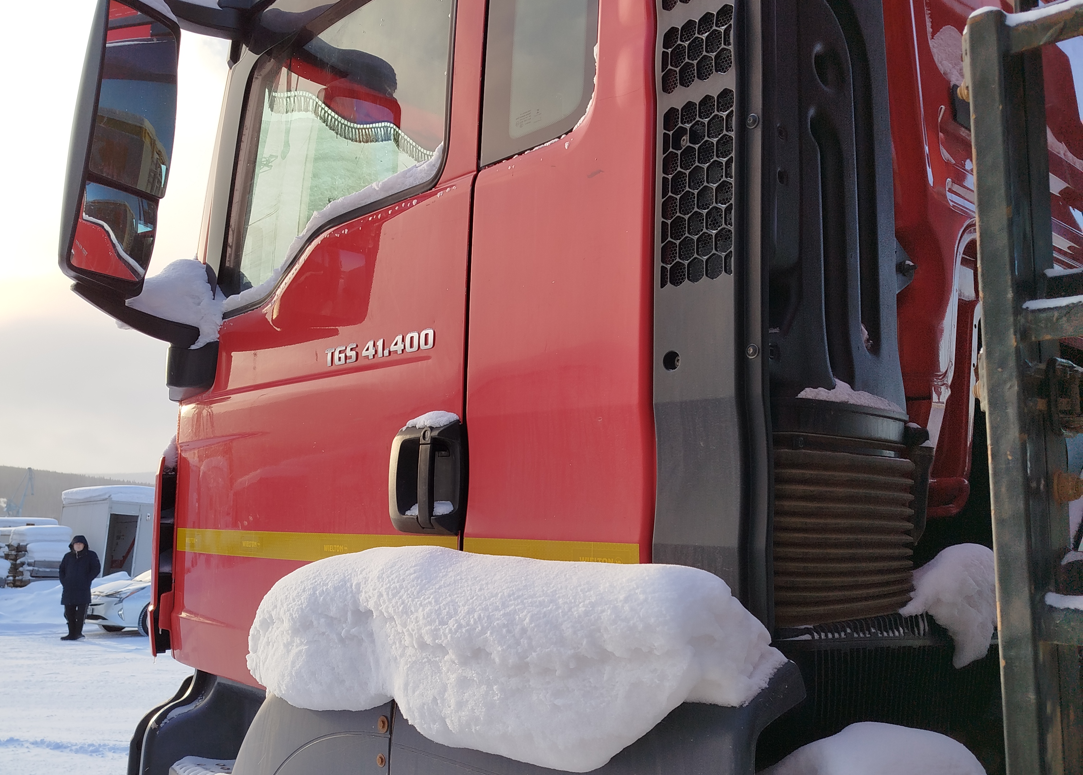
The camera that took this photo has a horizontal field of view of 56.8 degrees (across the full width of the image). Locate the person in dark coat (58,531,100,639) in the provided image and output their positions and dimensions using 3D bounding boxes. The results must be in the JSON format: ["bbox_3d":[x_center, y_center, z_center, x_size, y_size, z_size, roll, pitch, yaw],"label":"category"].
[{"bbox_3d":[-7.880,3.420,17.100,0.660,1.770,0.400,3,-7,-22],"label":"person in dark coat"}]

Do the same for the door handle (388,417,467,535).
[{"bbox_3d":[-0.183,0.153,1.693,0.060,0.186,0.206,6,-9,-45],"label":"door handle"}]

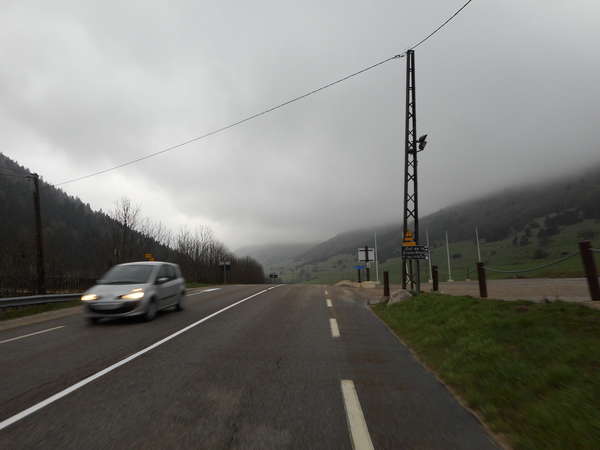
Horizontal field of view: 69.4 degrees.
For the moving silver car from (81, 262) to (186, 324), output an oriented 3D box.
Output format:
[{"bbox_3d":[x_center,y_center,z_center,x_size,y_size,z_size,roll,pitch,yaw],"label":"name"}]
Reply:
[{"bbox_3d":[-4.916,1.968,13.269,1.720,1.590,3.870,-1,-5,2],"label":"moving silver car"}]

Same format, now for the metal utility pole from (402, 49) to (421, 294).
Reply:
[{"bbox_3d":[5.559,-2.844,21.761,0.800,12.447,0.750,0,-5,14],"label":"metal utility pole"}]

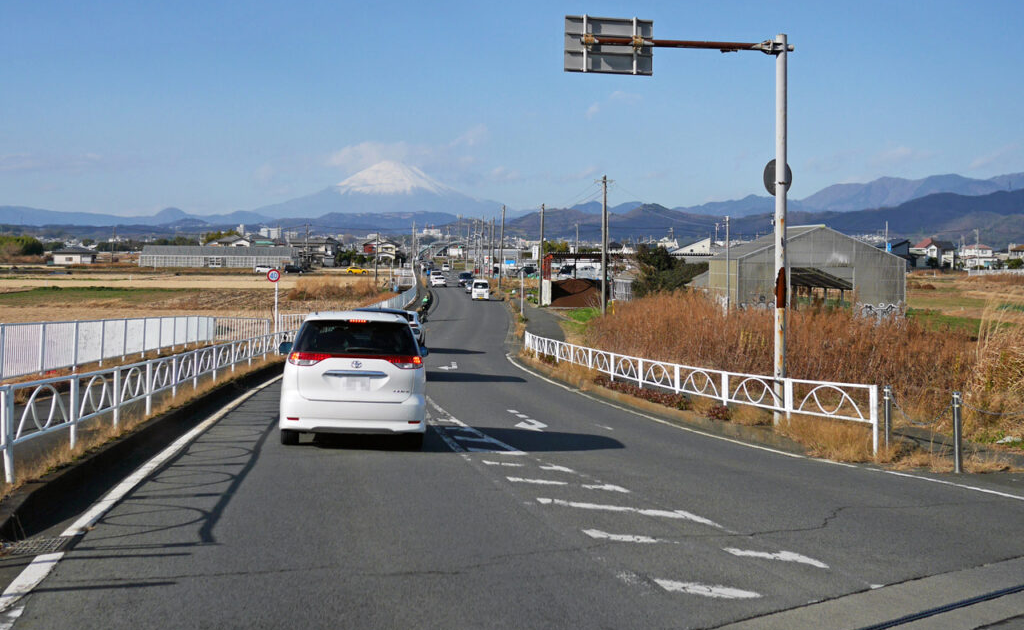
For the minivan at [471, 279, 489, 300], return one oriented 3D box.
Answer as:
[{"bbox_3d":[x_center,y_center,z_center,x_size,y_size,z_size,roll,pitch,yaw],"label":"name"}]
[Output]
[{"bbox_3d":[-2.800,-2.370,107.300,1.500,1.900,3.500,0,4,-3],"label":"minivan"}]

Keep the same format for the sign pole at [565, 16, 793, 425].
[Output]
[{"bbox_3d":[2.680,-1.400,18.800,3.850,6.350,0.500,-1,4,-15],"label":"sign pole"}]

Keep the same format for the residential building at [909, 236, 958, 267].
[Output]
[{"bbox_3d":[100.689,-14.537,282.000,11.000,7.600,9.500,1,4,18],"label":"residential building"}]

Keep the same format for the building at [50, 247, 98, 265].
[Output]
[{"bbox_3d":[-112.767,-15.207,305.000,10.300,5.200,8.300,0,4,1],"label":"building"}]

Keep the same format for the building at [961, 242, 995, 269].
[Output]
[{"bbox_3d":[116.050,-14.335,295.000,8.000,7.000,7.800,1,4,18],"label":"building"}]

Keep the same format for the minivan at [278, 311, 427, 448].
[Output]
[{"bbox_3d":[-2.190,0.820,16.700,1.830,1.760,4.800,1,1,-7],"label":"minivan"}]

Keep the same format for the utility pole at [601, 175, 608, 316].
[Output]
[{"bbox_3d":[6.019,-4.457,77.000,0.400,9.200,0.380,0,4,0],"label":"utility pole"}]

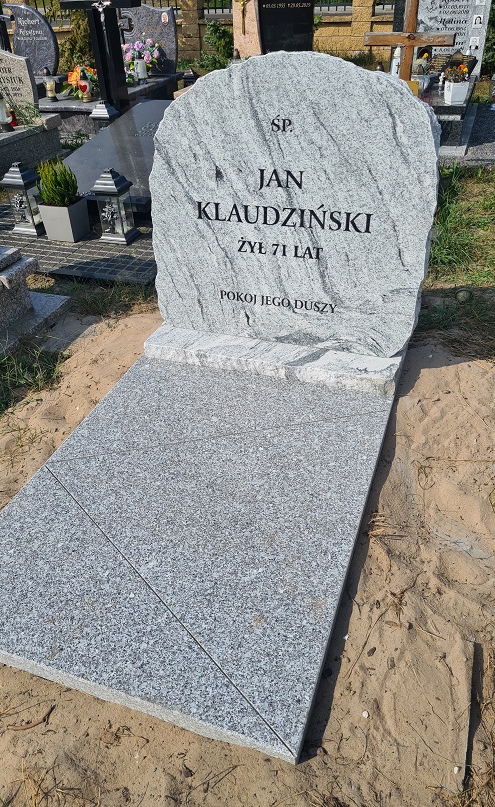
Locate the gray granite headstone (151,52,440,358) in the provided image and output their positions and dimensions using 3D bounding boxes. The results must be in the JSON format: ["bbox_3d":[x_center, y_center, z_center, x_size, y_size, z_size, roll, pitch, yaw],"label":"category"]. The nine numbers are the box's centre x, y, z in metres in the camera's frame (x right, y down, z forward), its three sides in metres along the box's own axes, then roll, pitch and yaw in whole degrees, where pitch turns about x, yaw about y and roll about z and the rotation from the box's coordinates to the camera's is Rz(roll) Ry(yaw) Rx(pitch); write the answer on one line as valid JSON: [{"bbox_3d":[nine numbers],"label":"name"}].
[{"bbox_3d":[0.122,-0.643,2.038,0.977,0.940,0.117,10,37,17],"label":"gray granite headstone"}]

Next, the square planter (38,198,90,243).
[{"bbox_3d":[-1.062,-1.081,3.561,0.196,0.202,0.196,10,37,19],"label":"square planter"}]

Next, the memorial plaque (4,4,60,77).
[{"bbox_3d":[-2.452,-4.185,6.997,0.620,0.720,0.082,10,37,17],"label":"memorial plaque"}]

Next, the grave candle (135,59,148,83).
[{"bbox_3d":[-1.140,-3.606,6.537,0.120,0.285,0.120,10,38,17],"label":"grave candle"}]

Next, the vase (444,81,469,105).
[{"bbox_3d":[1.594,-2.348,4.559,0.181,0.152,0.175,10,37,17],"label":"vase"}]

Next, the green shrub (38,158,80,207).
[{"bbox_3d":[-1.072,-1.262,3.434,0.216,0.234,0.211,10,37,19],"label":"green shrub"}]

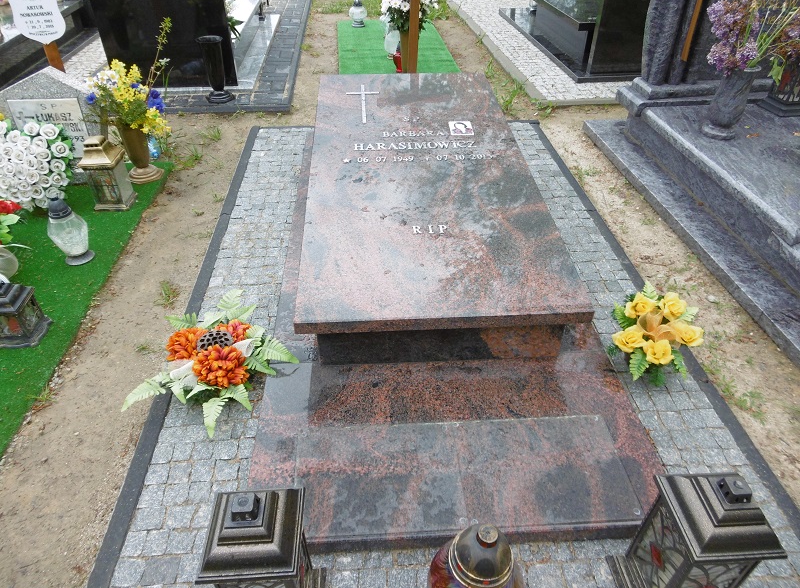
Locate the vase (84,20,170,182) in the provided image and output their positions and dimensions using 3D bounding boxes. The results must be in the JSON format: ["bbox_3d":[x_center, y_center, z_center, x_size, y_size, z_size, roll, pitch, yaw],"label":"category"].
[{"bbox_3d":[-1.175,-0.856,2.503,0.439,0.702,0.342,-2,38,-3],"label":"vase"}]

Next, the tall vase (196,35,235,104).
[{"bbox_3d":[-1.143,-1.383,3.421,0.177,0.354,0.177,-2,38,-3],"label":"tall vase"}]

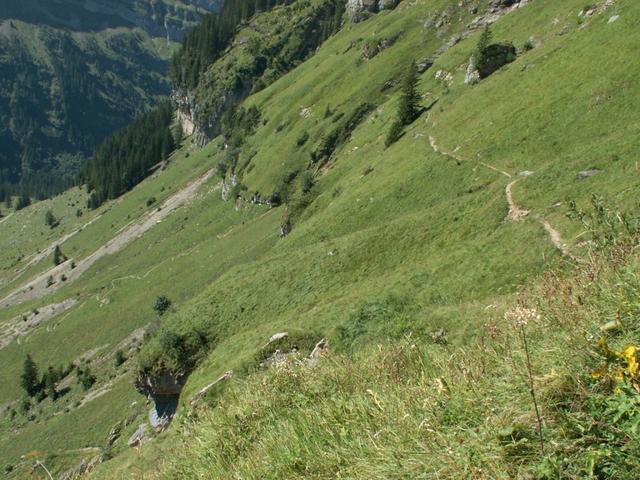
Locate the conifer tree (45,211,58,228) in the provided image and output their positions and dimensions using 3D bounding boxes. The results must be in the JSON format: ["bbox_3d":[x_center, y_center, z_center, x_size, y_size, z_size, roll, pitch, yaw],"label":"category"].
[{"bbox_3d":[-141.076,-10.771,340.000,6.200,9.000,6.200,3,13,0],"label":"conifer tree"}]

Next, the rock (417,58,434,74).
[{"bbox_3d":[26.086,-42.899,160.000,4.200,3.100,3.500,3,13,0],"label":"rock"}]

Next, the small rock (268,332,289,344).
[{"bbox_3d":[-2.886,6.850,45.000,1.350,0.650,0.950,3,13,0],"label":"small rock"}]

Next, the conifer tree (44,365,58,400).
[{"bbox_3d":[-62.239,33.264,150.000,3.200,8.200,3.200,3,13,0],"label":"conifer tree"}]

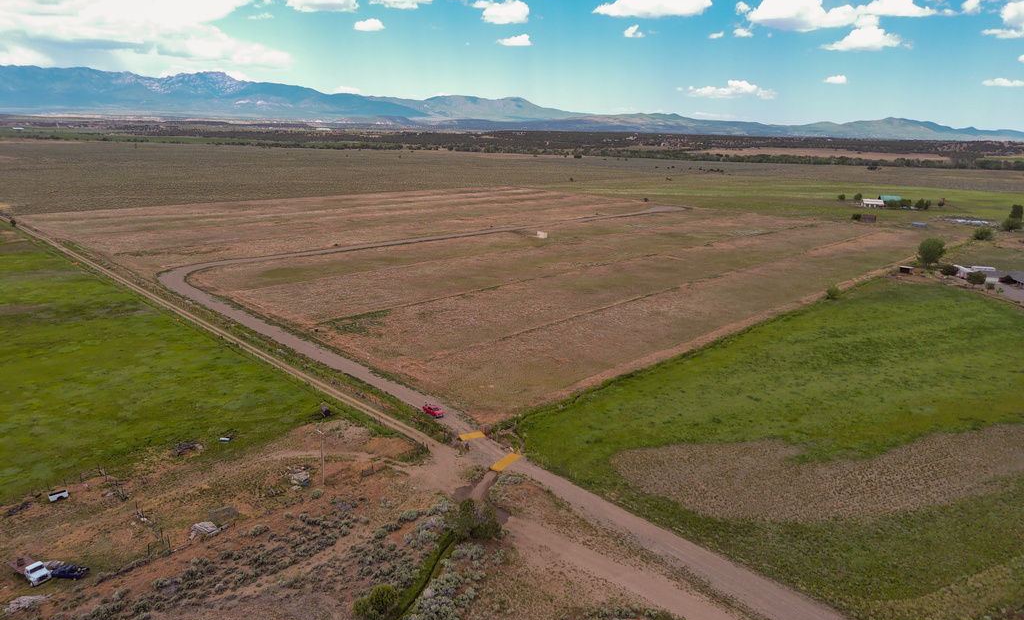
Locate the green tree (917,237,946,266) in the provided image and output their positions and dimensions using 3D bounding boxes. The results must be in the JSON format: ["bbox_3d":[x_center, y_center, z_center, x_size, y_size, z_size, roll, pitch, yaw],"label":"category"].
[{"bbox_3d":[204.355,-28.372,331.193,12.000,12.600,11.800,11,18,31],"label":"green tree"}]

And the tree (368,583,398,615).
[{"bbox_3d":[-16.203,36.810,86.490,3.500,3.100,3.400,-2,15,-11],"label":"tree"}]

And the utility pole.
[{"bbox_3d":[-32.532,25.010,115.416,1.700,10.000,0.400,9,17,27],"label":"utility pole"}]

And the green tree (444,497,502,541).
[{"bbox_3d":[-5.786,31.608,103.135,8.500,5.000,7.400,1,15,-3],"label":"green tree"}]

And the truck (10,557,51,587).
[{"bbox_3d":[-64.983,34.719,91.578,6.450,2.050,2.150,11,18,31],"label":"truck"}]

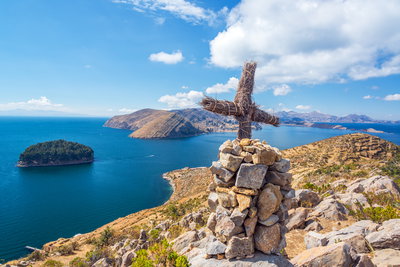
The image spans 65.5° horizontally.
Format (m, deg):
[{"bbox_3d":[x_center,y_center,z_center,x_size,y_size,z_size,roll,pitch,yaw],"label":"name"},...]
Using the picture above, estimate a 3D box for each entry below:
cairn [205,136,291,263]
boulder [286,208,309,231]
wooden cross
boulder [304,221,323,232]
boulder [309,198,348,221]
[{"bbox_3d":[0.551,0.672,3.644,0.920,1.240,0.820,1,3,5],"label":"cairn"},{"bbox_3d":[1.498,1.322,4.783,0.340,0.270,0.360,1,3,10],"label":"boulder"},{"bbox_3d":[0.532,-0.385,3.634,1.000,0.880,0.170,3,2,-28],"label":"wooden cross"},{"bbox_3d":[1.709,1.401,4.687,0.250,0.150,0.200,1,3,15],"label":"boulder"},{"bbox_3d":[2.223,1.315,5.383,0.620,0.310,0.500,1,3,10],"label":"boulder"}]

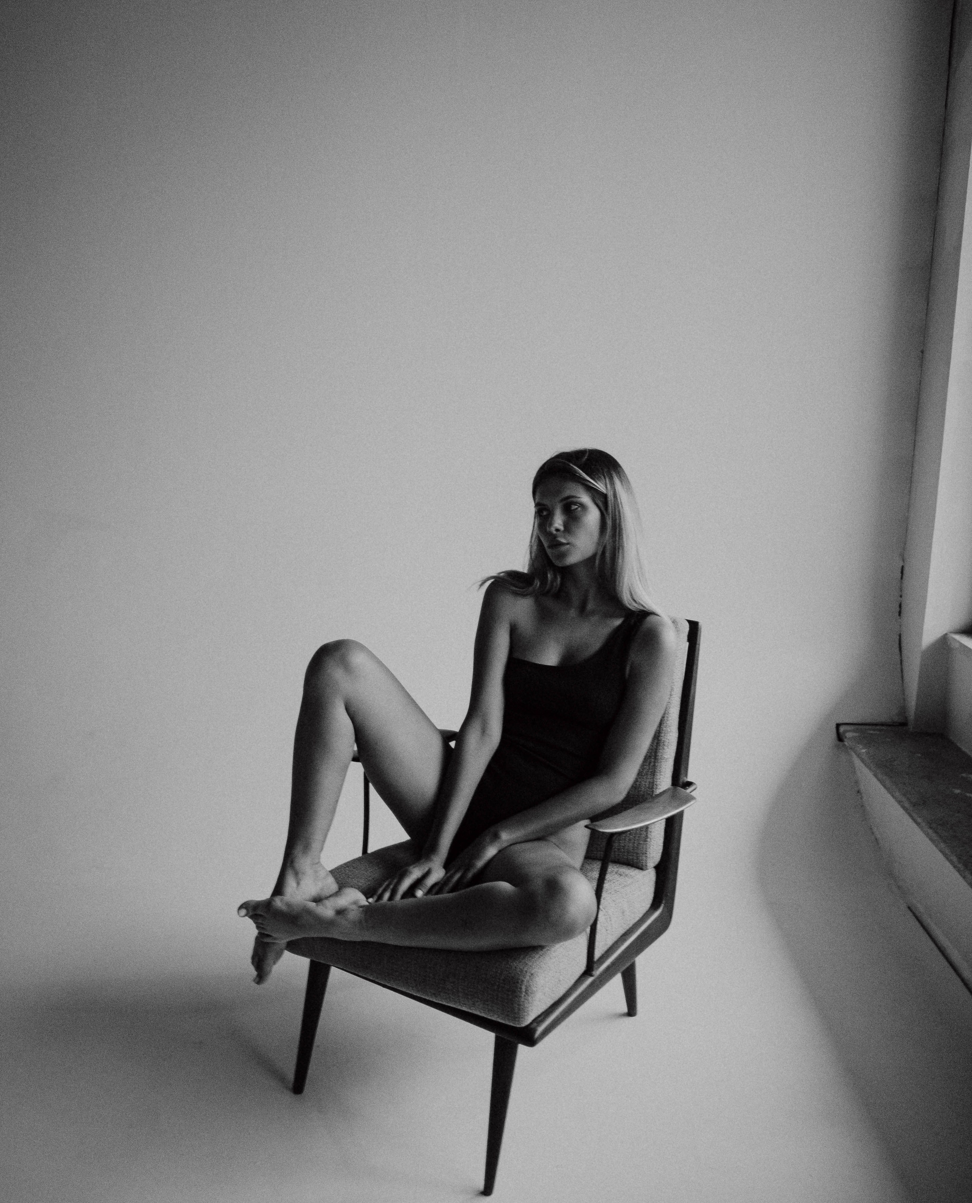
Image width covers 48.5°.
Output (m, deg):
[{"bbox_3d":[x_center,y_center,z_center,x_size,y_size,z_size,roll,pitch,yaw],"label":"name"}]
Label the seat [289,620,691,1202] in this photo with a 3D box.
[{"bbox_3d":[0.013,0.494,2.147,0.660,0.875,0.710,9,17,33],"label":"seat"}]

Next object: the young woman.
[{"bbox_3d":[-0.044,0.223,1.994,0.600,0.995,0.640,9,17,33],"label":"young woman"}]

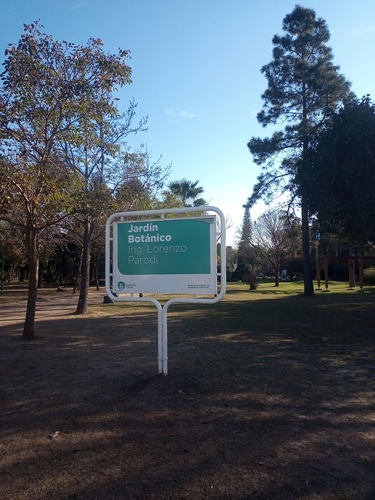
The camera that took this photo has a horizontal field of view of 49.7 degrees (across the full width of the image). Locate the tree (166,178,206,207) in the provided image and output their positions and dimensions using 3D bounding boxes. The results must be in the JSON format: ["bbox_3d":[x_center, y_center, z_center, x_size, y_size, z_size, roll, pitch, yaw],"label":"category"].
[{"bbox_3d":[-0.142,-1.741,40.291,3.900,10.884,3.900,0,-3,0],"label":"tree"}]

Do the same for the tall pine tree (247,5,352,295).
[{"bbox_3d":[7.767,-7.130,28.045,7.300,20.411,7.100,0,-3,0],"label":"tall pine tree"}]

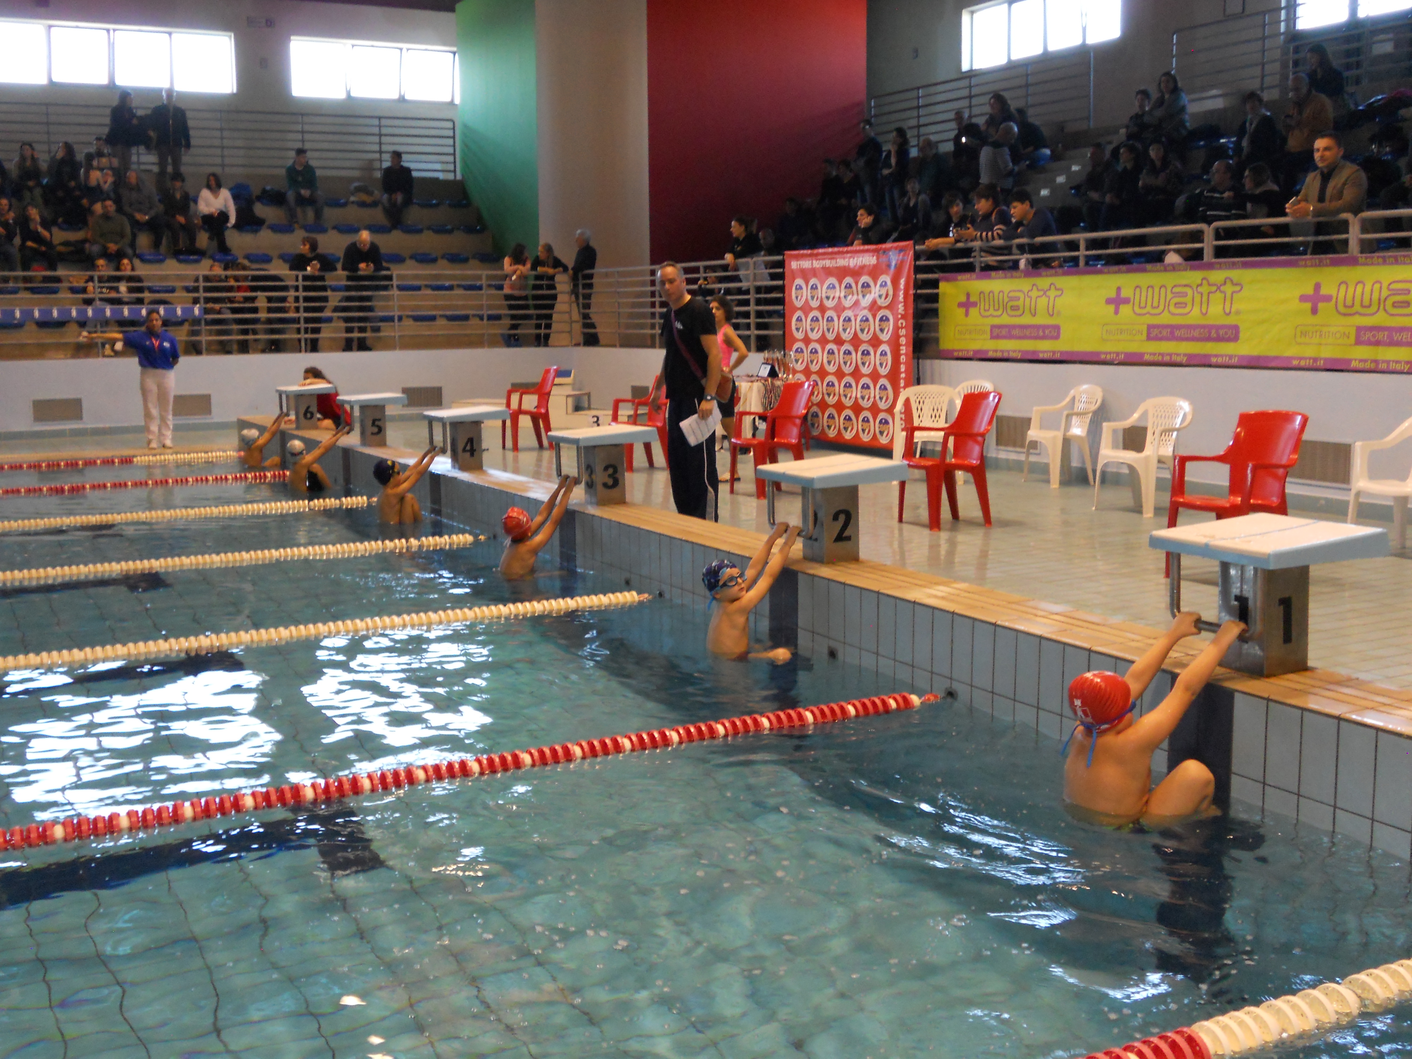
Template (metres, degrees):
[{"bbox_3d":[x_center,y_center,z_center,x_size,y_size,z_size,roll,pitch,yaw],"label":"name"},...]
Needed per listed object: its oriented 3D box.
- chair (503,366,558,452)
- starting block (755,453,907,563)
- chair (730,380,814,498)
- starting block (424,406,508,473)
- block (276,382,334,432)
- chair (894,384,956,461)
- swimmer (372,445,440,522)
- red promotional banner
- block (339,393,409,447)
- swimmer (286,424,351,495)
[{"bbox_3d":[-1.882,-1.292,16.693,0.570,0.880,0.560,-4,9,-23],"label":"chair"},{"bbox_3d":[0.570,-0.082,7.030,0.498,0.446,0.497,-5,9,-27],"label":"starting block"},{"bbox_3d":[0.544,-0.716,12.297,0.570,0.885,0.570,-4,9,-25],"label":"chair"},{"bbox_3d":[-1.758,-0.665,11.427,0.498,0.446,0.497,-5,9,-27],"label":"starting block"},{"bbox_3d":[-4.070,-1.245,15.798,0.498,0.446,0.497,-5,9,-27],"label":"block"},{"bbox_3d":[1.900,-0.805,13.099,0.575,0.810,0.530,1,8,14],"label":"chair"},{"bbox_3d":[-2.100,-0.209,11.110,0.550,0.710,0.410,-5,9,-27],"label":"swimmer"},{"bbox_3d":[1.404,-1.839,15.570,0.050,1.940,2.360,-5,9,-27],"label":"red promotional banner"},{"bbox_3d":[-2.929,-0.959,13.641,0.498,0.446,0.497,-5,9,-27],"label":"block"},{"bbox_3d":[-3.340,-0.514,13.460,0.620,0.760,0.390,-5,9,-27],"label":"swimmer"}]

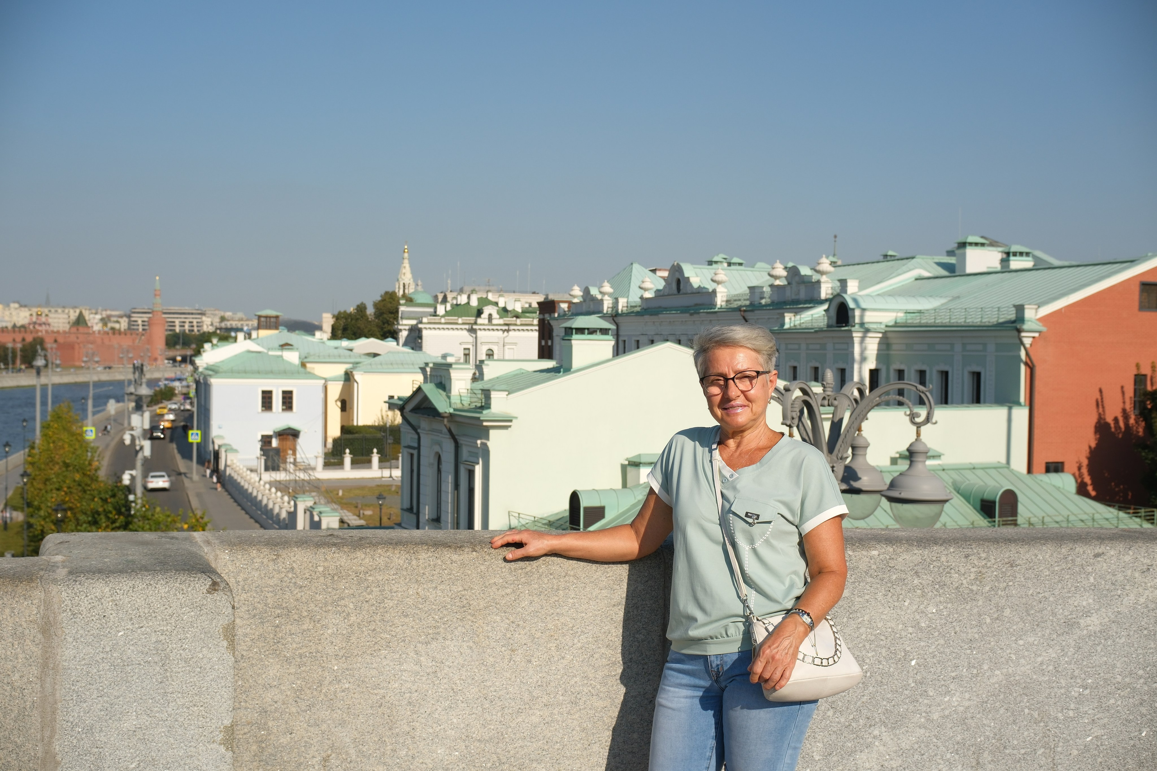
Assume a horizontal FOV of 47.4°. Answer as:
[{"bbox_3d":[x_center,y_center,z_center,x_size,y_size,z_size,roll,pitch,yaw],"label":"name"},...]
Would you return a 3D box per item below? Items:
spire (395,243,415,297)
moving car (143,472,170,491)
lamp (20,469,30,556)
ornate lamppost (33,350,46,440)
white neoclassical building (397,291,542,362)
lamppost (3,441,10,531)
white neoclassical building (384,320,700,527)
[{"bbox_3d":[-57.938,-37.310,440.252,6.800,21.000,6.800,0,1,-10],"label":"spire"},{"bbox_3d":[-33.642,7.503,105.516,1.840,1.460,4.800,0,1,-18],"label":"moving car"},{"bbox_3d":[-26.043,6.687,62.065,0.470,5.390,0.470,0,1,-23],"label":"lamp"},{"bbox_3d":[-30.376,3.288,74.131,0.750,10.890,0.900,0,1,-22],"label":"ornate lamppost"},{"bbox_3d":[-21.795,-6.515,261.926,26.000,22.500,22.000,1,1,-9],"label":"white neoclassical building"},{"bbox_3d":[-35.066,6.123,80.865,0.450,5.380,0.450,0,1,-23],"label":"lamppost"},{"bbox_3d":[0.451,3.833,53.107,13.000,12.400,12.800,0,1,-22],"label":"white neoclassical building"}]

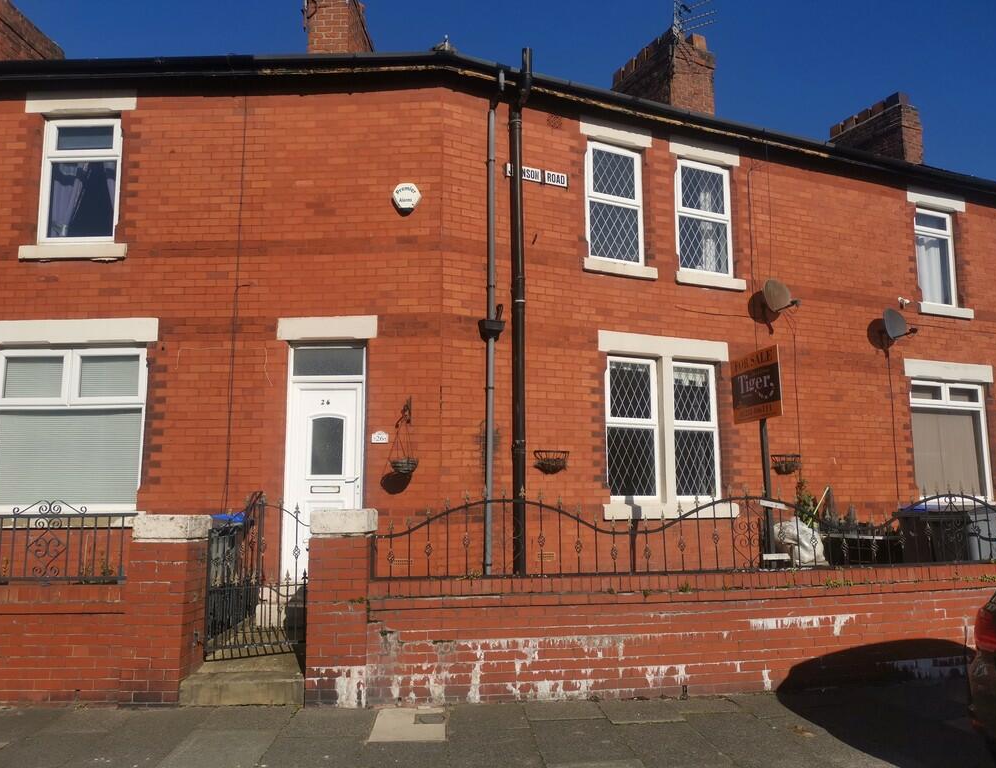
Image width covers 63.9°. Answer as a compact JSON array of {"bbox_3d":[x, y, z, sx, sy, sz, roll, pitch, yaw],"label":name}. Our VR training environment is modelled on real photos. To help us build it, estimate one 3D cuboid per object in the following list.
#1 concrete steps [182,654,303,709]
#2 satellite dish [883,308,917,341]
[{"bbox_3d":[-1.996,2.443,6.527,0.980,0.230,0.520,-1,-8,2],"label":"concrete steps"},{"bbox_3d":[5.624,-0.836,11.215,0.430,0.430,0.400,4,-9,-27],"label":"satellite dish"}]

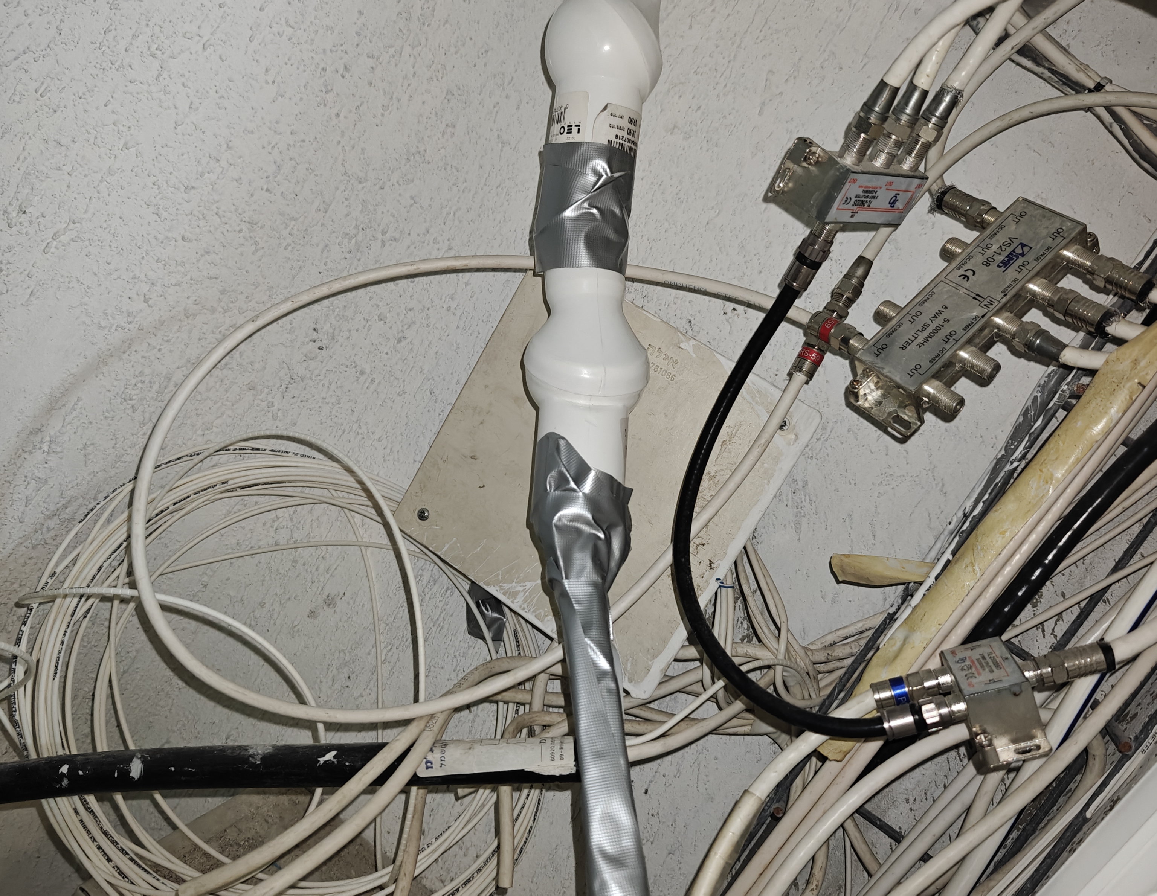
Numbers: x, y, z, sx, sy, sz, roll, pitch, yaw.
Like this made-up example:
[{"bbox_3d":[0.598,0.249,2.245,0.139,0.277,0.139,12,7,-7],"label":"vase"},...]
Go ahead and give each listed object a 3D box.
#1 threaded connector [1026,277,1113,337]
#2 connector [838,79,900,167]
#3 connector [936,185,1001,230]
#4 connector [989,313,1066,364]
[{"bbox_3d":[0.216,-0.064,0.453,0.012,0.012,0.037,3,30,-50],"label":"threaded connector"},{"bbox_3d":[0.117,-0.130,0.410,0.012,0.034,0.012,26,37,7],"label":"connector"},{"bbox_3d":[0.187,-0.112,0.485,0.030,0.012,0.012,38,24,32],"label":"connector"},{"bbox_3d":[0.200,-0.050,0.456,0.035,0.012,0.012,39,20,34],"label":"connector"}]

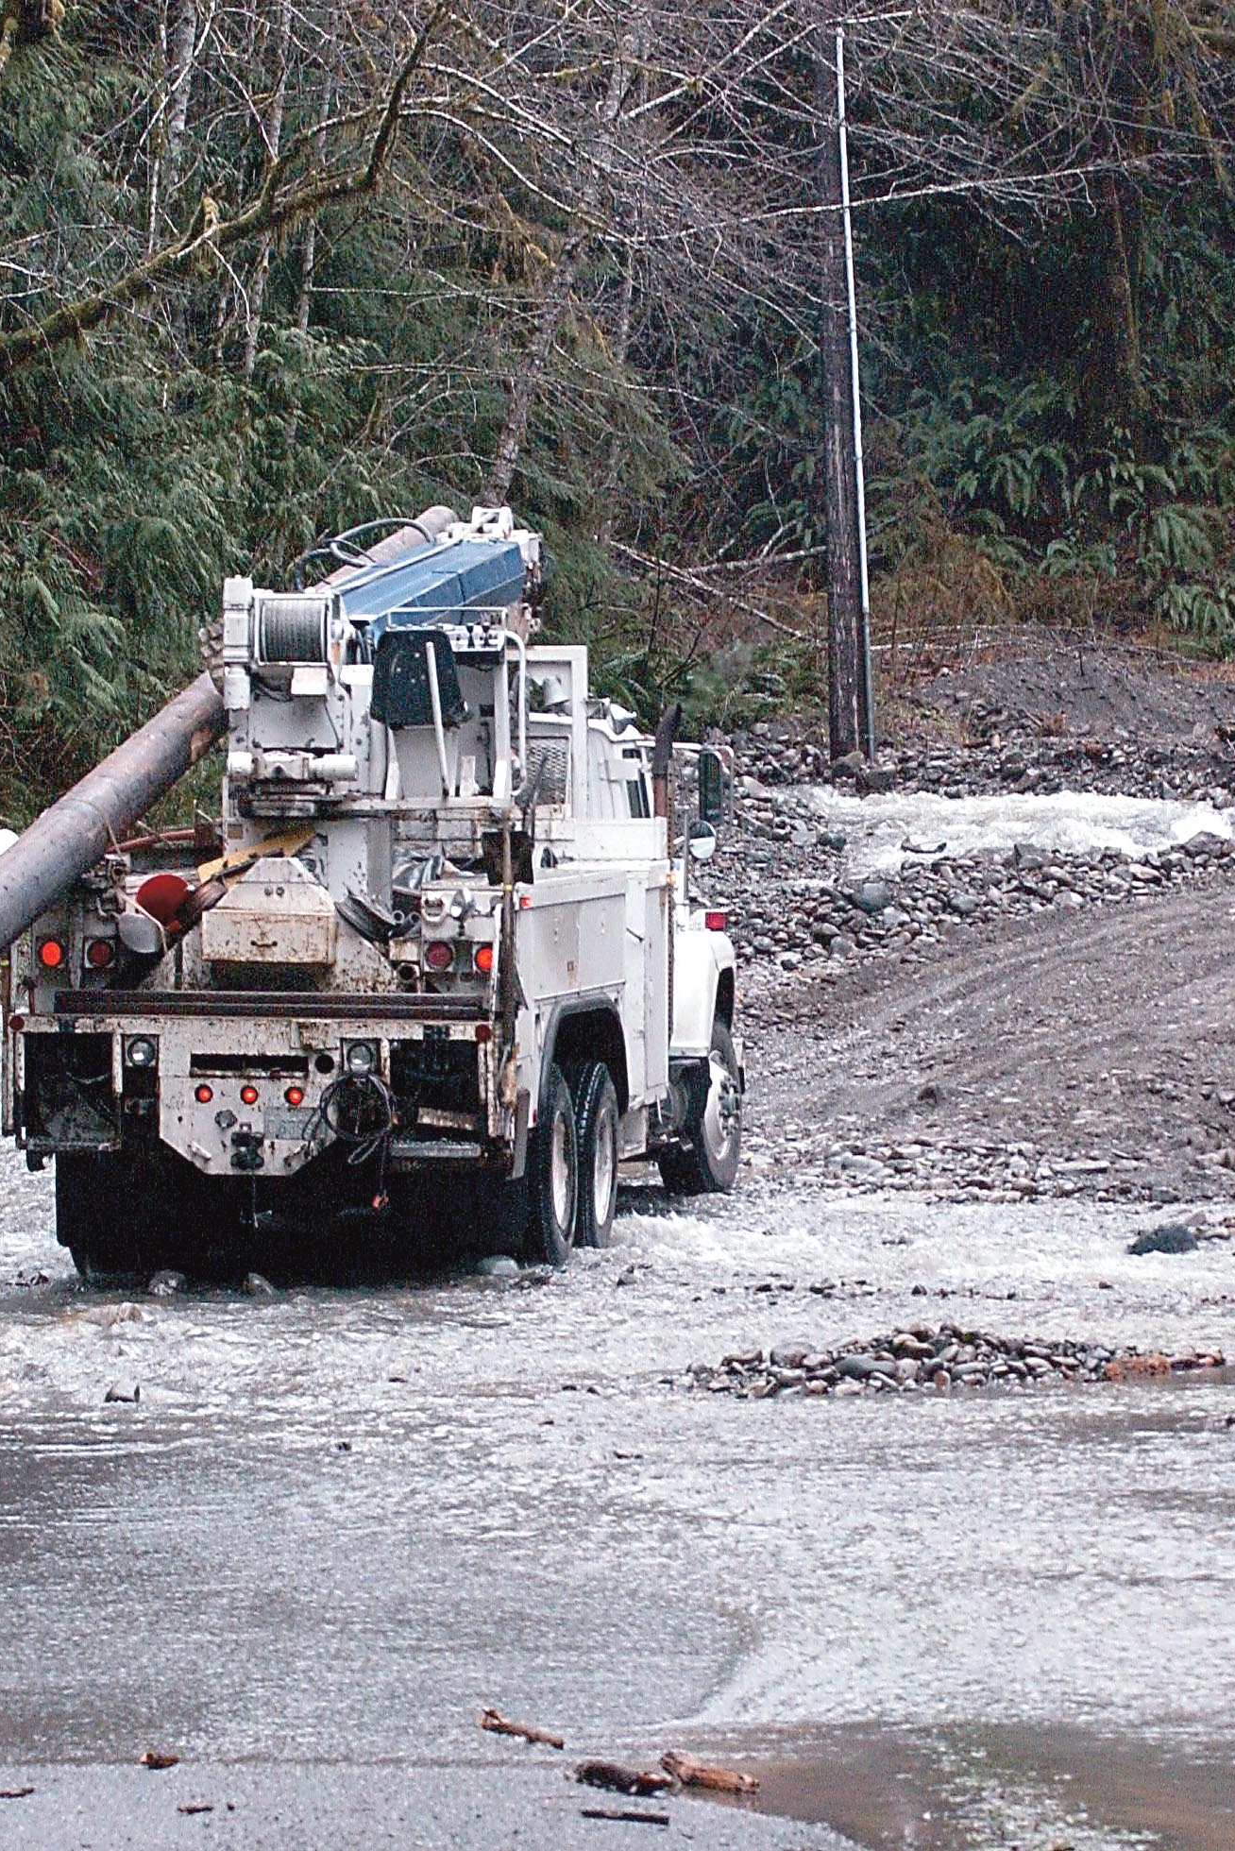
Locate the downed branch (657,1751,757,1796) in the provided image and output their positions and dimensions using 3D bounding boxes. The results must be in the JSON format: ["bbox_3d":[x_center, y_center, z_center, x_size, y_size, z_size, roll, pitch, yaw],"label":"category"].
[{"bbox_3d":[0.255,2.351,31.900,0.300,0.100,0.130,1,2,27],"label":"downed branch"}]

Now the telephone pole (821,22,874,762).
[{"bbox_3d":[2.103,-4.953,106.000,0.360,7.000,0.360,-1,1,0],"label":"telephone pole"}]

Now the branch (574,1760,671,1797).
[{"bbox_3d":[0.015,2.356,31.800,0.290,0.090,0.130,1,2,27],"label":"branch"}]

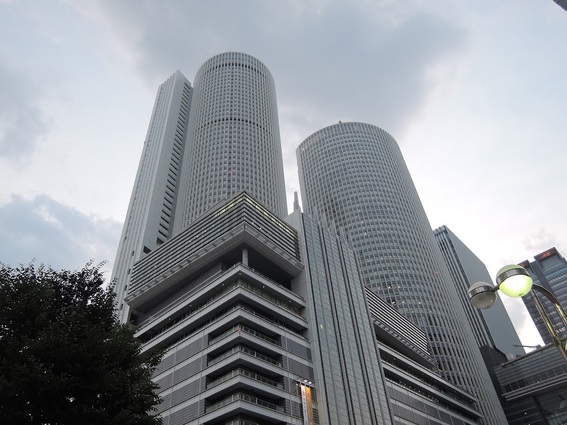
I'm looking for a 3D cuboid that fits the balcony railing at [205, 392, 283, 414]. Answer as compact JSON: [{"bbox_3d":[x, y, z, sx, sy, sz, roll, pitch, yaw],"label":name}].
[{"bbox_3d":[-7.399,39.267,91.029,9.300,1.400,11.500,-35,-51,27],"label":"balcony railing"}]

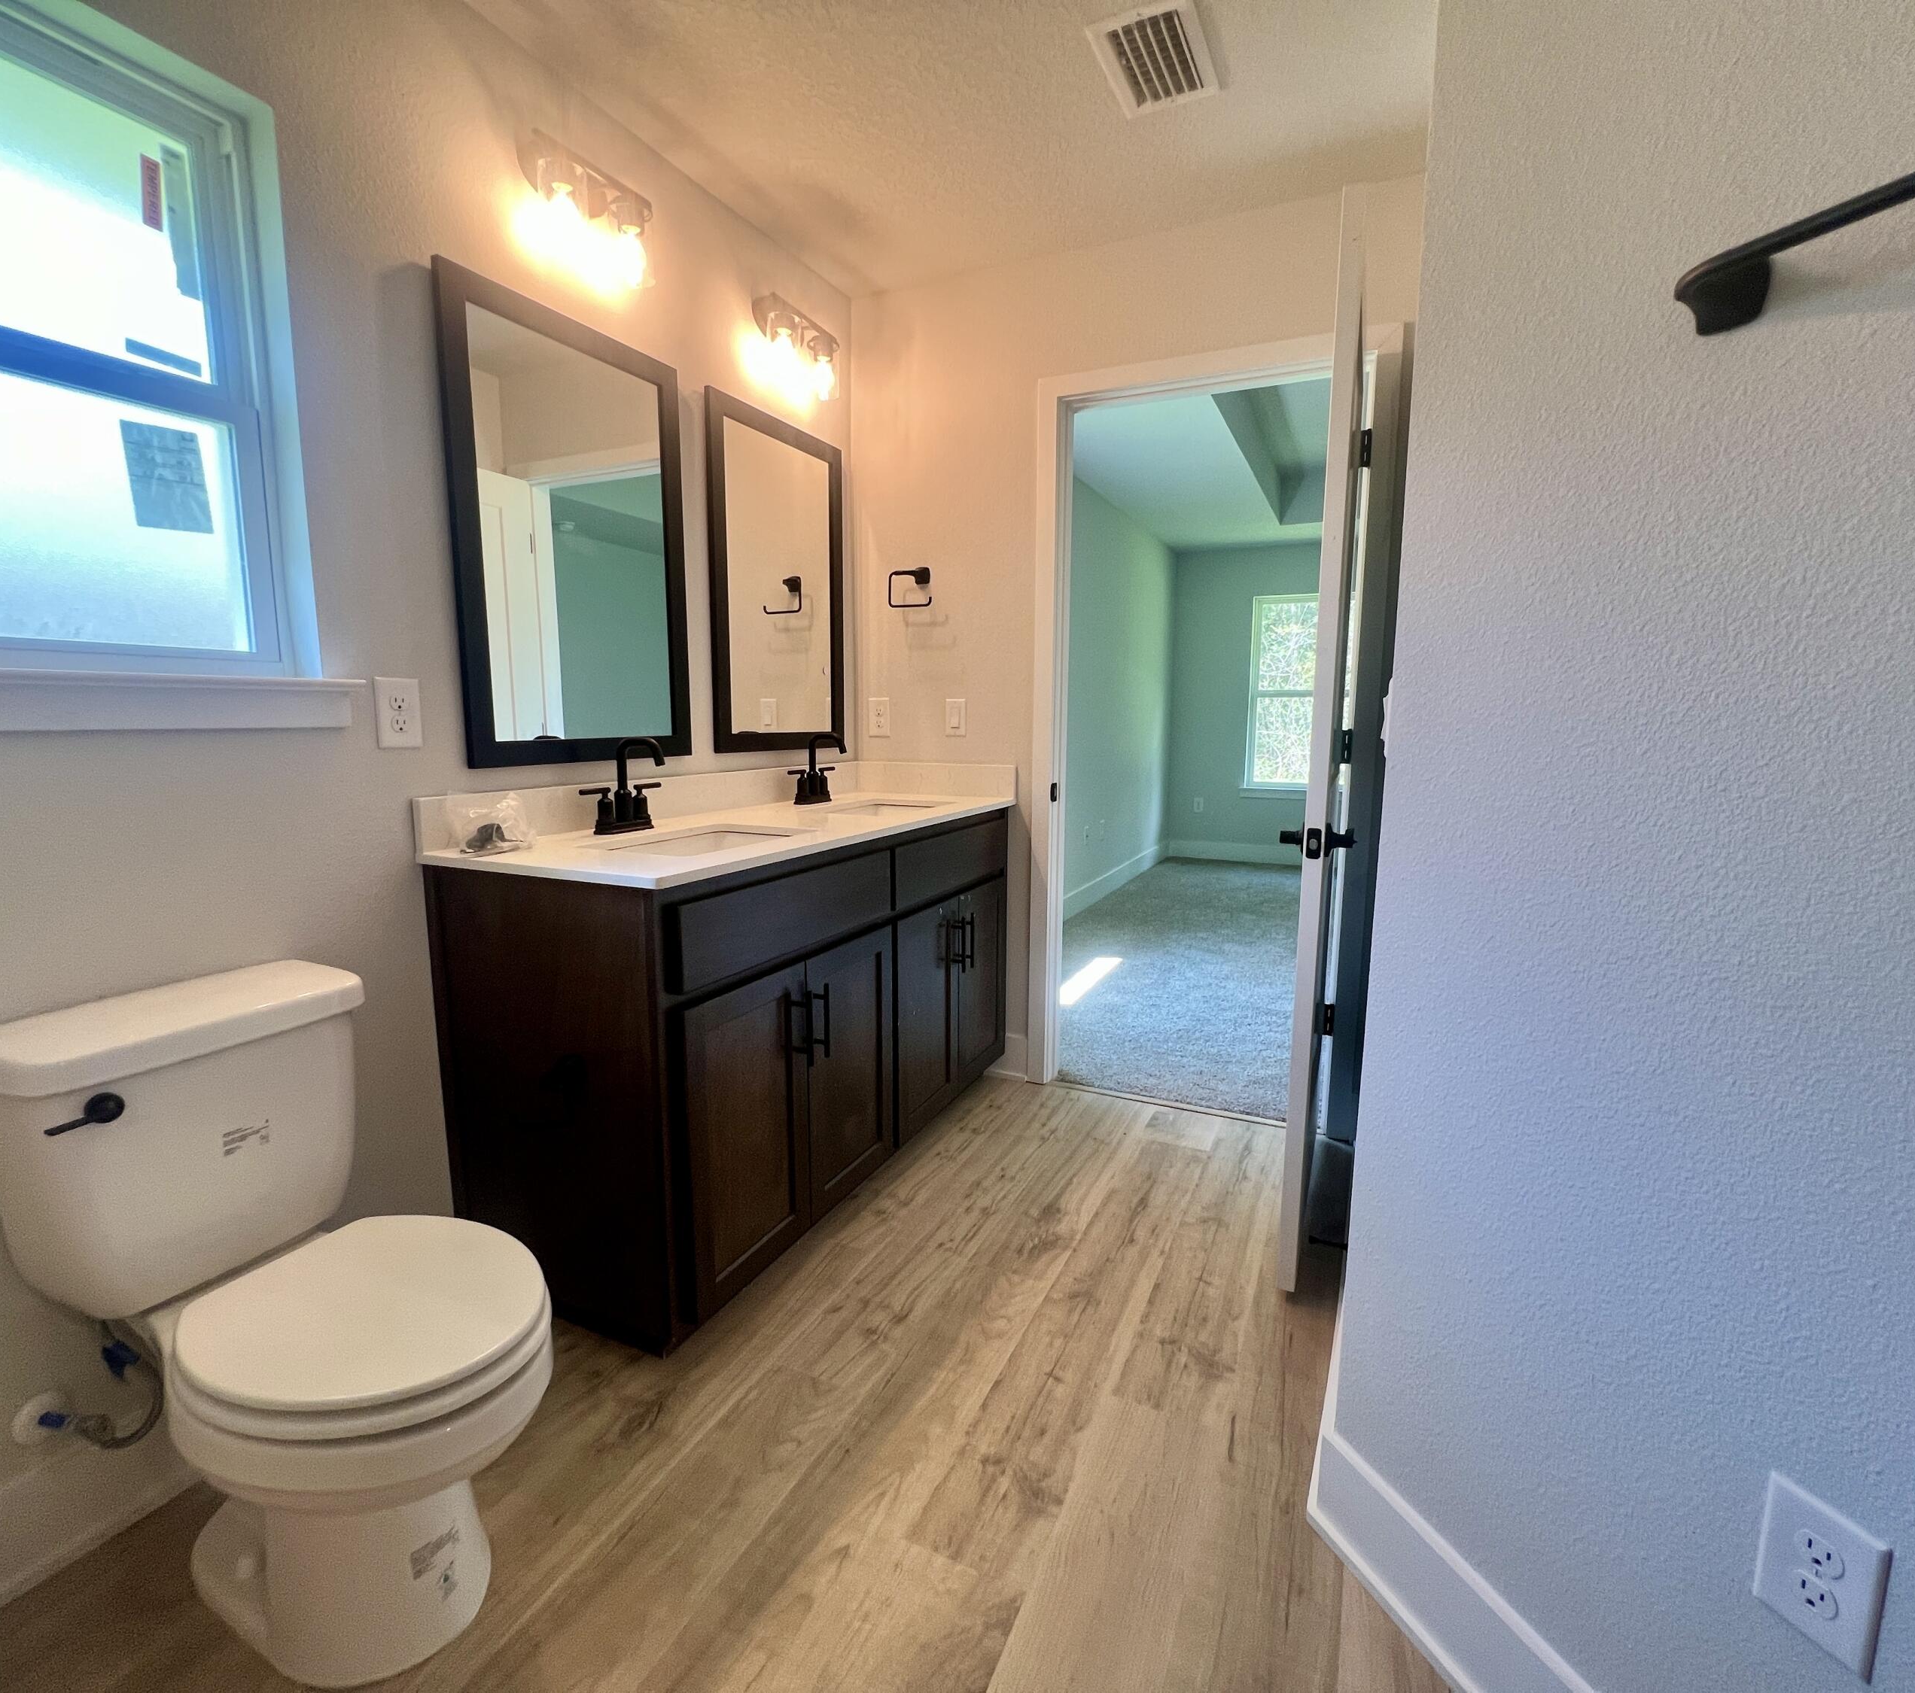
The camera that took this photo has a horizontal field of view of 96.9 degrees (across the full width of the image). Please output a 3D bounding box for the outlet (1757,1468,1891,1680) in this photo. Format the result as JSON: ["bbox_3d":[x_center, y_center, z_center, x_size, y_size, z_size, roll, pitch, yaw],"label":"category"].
[{"bbox_3d":[0.720,0.608,0.708,0.008,0.122,0.077,-3,9,-22],"label":"outlet"}]

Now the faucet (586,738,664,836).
[{"bbox_3d":[-0.710,-0.135,1.889,0.145,0.217,0.240,4,9,25],"label":"faucet"}]

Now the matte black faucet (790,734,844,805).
[{"bbox_3d":[-0.396,-0.229,2.536,0.145,0.215,0.245,4,9,25],"label":"matte black faucet"}]

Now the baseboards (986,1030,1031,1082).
[{"bbox_3d":[0.166,0.679,2.769,0.155,0.147,0.017,4,9,25],"label":"baseboards"}]

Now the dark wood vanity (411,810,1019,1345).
[{"bbox_3d":[-0.418,0.393,2.186,0.550,0.880,1.485,4,9,25],"label":"dark wood vanity"}]

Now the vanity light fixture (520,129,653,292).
[{"bbox_3d":[-0.742,-1.305,1.716,0.150,0.200,0.280,4,9,25],"label":"vanity light fixture"}]

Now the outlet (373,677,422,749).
[{"bbox_3d":[-0.995,-0.237,1.514,0.008,0.121,0.077,4,9,25],"label":"outlet"}]

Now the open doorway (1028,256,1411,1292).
[{"bbox_3d":[0.650,-0.257,2.360,0.950,2.120,0.190,4,9,25],"label":"open doorway"}]

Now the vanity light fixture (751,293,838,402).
[{"bbox_3d":[-0.437,-1.397,2.345,0.150,0.200,0.285,4,9,25],"label":"vanity light fixture"}]

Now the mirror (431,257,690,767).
[{"bbox_3d":[-0.804,-0.642,1.837,0.024,0.910,0.592,4,9,25],"label":"mirror"}]

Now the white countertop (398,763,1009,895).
[{"bbox_3d":[-0.410,-0.105,2.104,0.572,0.129,1.500,4,9,25],"label":"white countertop"}]

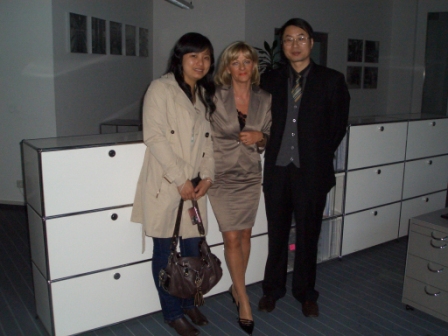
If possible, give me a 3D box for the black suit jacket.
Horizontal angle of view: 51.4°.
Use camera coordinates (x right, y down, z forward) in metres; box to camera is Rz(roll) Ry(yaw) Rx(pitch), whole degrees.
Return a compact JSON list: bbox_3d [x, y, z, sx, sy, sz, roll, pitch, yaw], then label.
[{"bbox_3d":[0.467,-0.234,2.804,0.560,0.800,0.340,4,12,17],"label":"black suit jacket"}]

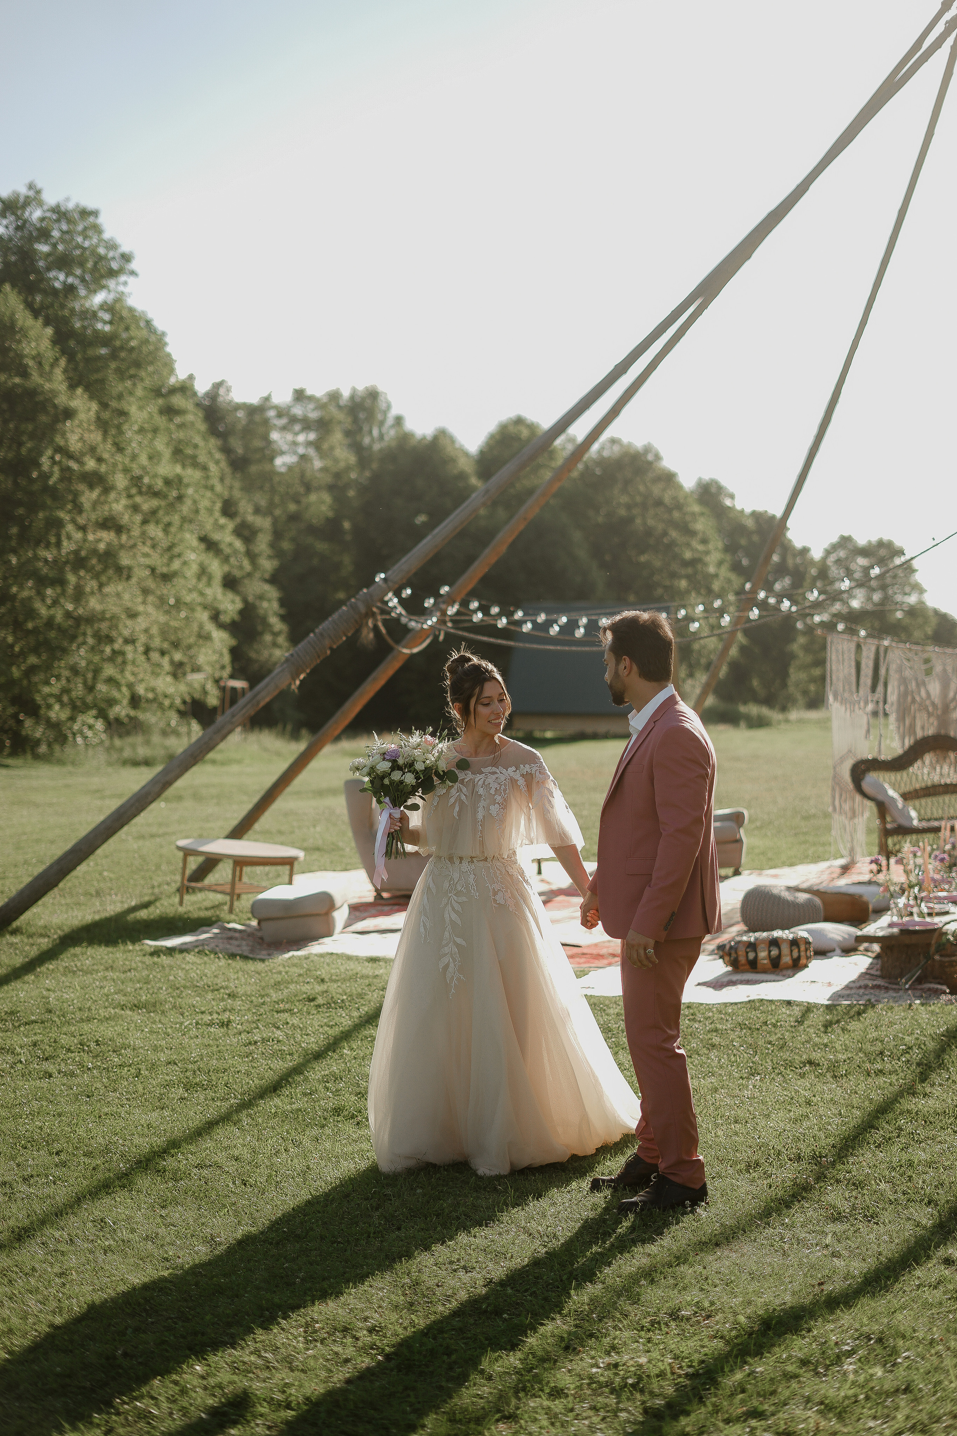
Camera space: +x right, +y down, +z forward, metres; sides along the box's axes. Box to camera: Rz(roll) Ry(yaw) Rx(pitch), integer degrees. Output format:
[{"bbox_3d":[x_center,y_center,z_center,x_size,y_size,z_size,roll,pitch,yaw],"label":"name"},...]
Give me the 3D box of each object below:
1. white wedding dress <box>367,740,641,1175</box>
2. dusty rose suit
[{"bbox_3d":[0.100,0.758,6.786,0.950,1.360,0.900,0,1,12],"label":"white wedding dress"},{"bbox_3d":[0.530,0.677,6.074,0.400,1.490,0.540,0,1,-18],"label":"dusty rose suit"}]

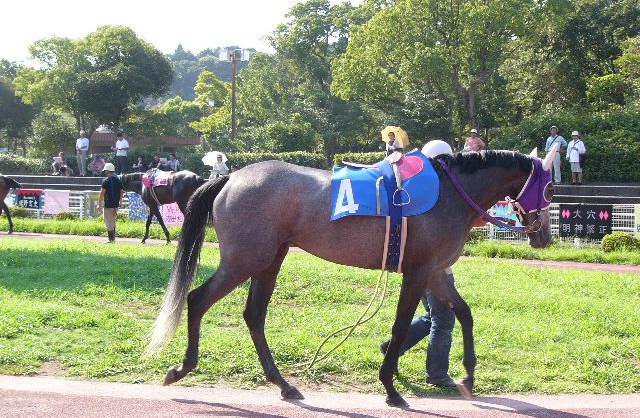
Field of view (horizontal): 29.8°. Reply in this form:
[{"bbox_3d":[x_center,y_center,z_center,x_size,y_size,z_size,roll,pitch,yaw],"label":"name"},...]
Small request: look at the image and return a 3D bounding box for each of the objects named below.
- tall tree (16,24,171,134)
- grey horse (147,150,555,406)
[{"bbox_3d":[-11.308,-5.816,60.000,7.900,6.600,7.300,0,2,0],"label":"tall tree"},{"bbox_3d":[0.198,0.448,7.800,2.620,1.660,0.620,1,1,5],"label":"grey horse"}]

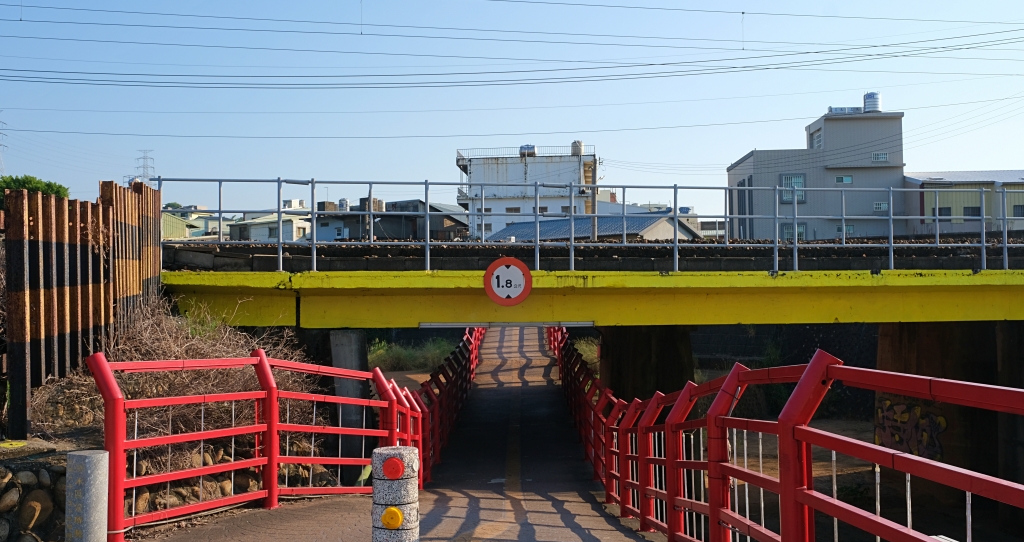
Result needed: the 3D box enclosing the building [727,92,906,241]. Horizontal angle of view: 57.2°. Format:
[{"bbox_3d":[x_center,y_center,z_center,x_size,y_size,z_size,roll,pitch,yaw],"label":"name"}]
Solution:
[{"bbox_3d":[21.208,-5.330,66.296,9.700,12.851,8.000,-1,-3,3],"label":"building"}]

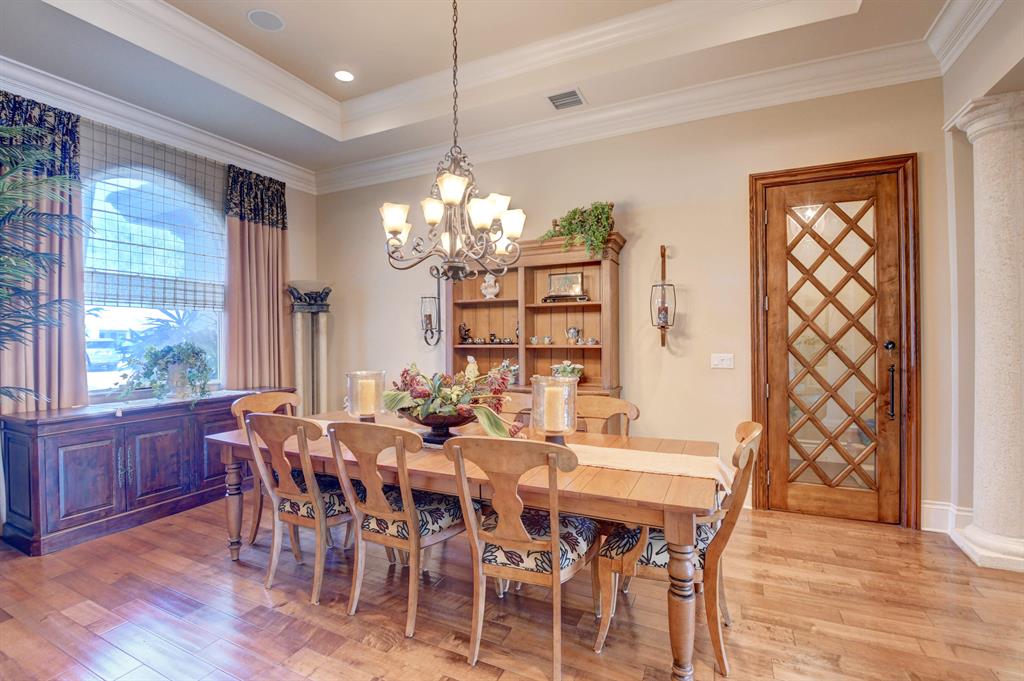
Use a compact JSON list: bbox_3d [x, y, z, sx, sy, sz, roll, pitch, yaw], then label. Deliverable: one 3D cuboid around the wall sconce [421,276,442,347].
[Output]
[{"bbox_3d":[-0.803,-0.346,4.234,0.180,0.800,0.260,-1,1,23],"label":"wall sconce"}]

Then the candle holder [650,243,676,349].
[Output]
[{"bbox_3d":[1.198,-0.352,3.395,0.190,0.810,0.260,-1,1,23],"label":"candle holder"}]

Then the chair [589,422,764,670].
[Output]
[{"bbox_3d":[0.781,0.884,1.980,0.639,0.989,0.538,-1,0,26],"label":"chair"}]

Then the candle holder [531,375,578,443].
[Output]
[{"bbox_3d":[0.217,0.367,2.138,0.240,0.360,0.240,-1,1,23],"label":"candle holder"}]

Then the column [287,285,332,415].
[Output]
[{"bbox_3d":[-2.246,0.398,4.728,0.426,2.038,0.426,-1,0,22],"label":"column"}]

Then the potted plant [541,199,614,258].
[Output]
[{"bbox_3d":[0.571,-0.967,3.713,0.588,0.446,0.365,-1,0,22],"label":"potted plant"}]

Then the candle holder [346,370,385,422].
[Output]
[{"bbox_3d":[-1.070,0.445,3.104,0.254,0.416,0.254,-1,0,26],"label":"candle holder"}]

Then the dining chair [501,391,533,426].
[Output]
[{"bbox_3d":[-0.154,0.898,3.163,0.538,0.979,0.639,-1,0,25],"label":"dining chair"}]

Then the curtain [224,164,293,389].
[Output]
[{"bbox_3d":[-2.537,-0.172,4.295,0.150,2.990,0.600,-1,1,29],"label":"curtain"}]

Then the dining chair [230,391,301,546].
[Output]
[{"bbox_3d":[-1.514,0.862,2.937,0.580,0.960,0.550,-1,1,28],"label":"dining chair"}]

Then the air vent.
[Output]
[{"bbox_3d":[0.433,-1.889,3.366,0.260,0.025,0.250,-1,1,23],"label":"air vent"}]

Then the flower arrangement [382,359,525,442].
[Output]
[{"bbox_3d":[-0.401,0.389,2.699,0.812,0.507,0.528,-1,0,26],"label":"flower arrangement"}]

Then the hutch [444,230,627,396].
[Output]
[{"bbox_3d":[0.155,0.242,3.750,1.620,2.130,0.430,-1,1,23],"label":"hutch"}]

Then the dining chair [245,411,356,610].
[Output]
[{"bbox_3d":[-1.127,0.916,2.527,0.538,0.989,0.639,-1,0,25],"label":"dining chair"}]

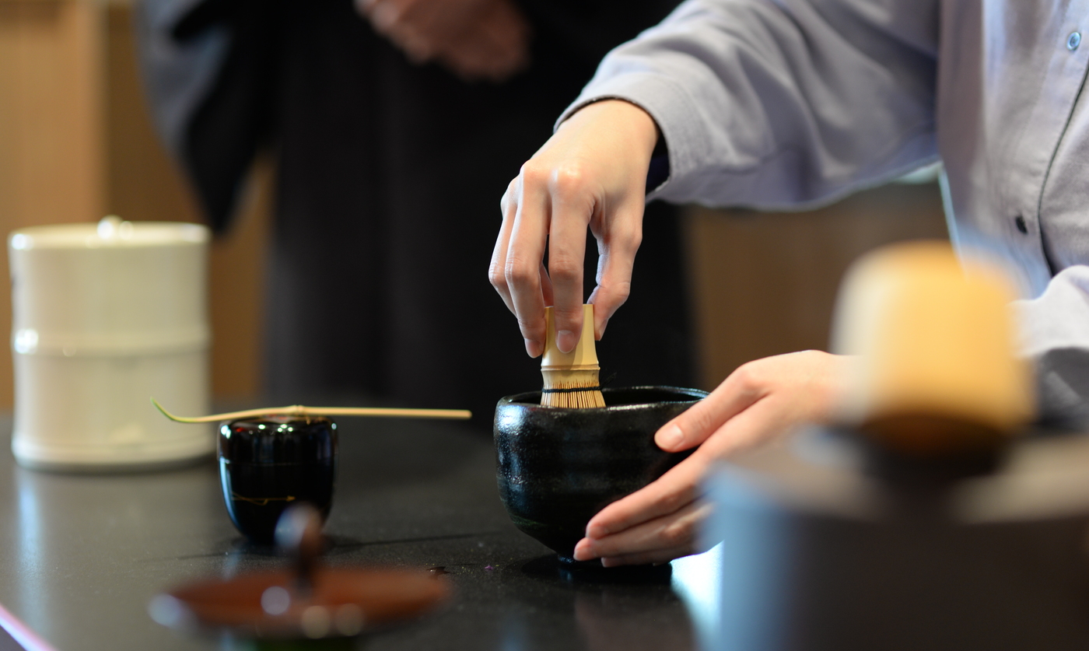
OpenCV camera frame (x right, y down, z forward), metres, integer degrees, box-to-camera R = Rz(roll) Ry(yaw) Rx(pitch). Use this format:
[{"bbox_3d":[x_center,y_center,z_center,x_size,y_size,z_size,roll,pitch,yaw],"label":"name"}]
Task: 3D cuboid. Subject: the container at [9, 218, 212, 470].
[{"bbox_3d":[-0.314,0.008,1.855,0.145,0.169,0.145,-1,5,0],"label":"container"}]

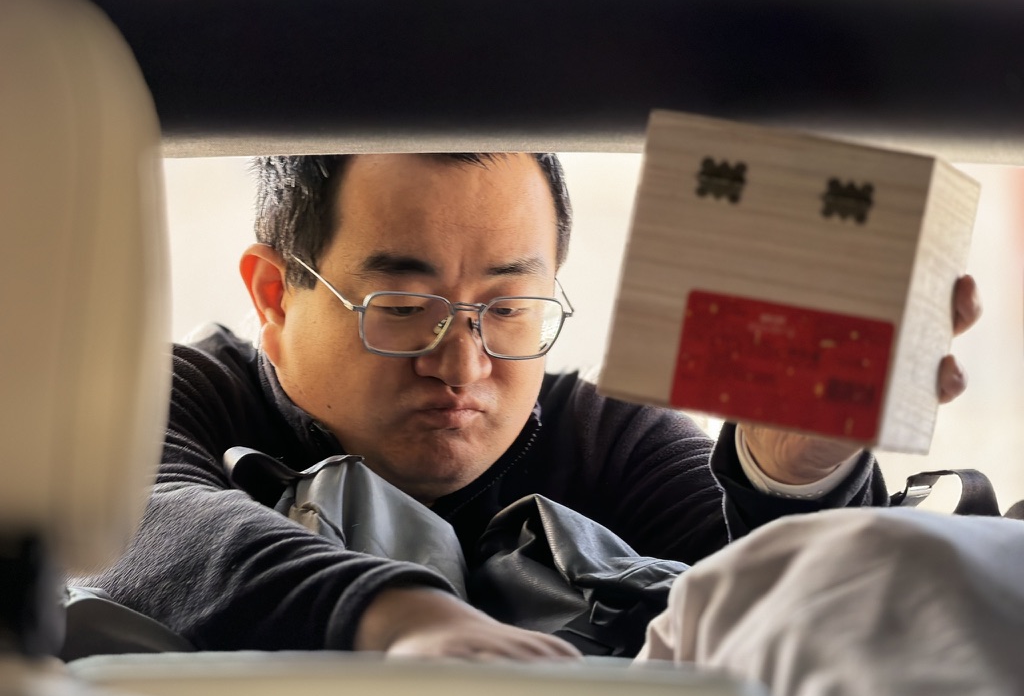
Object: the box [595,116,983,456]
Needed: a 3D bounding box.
[{"bbox_3d":[0.155,-0.034,1.624,0.156,0.155,0.134,11,1,19],"label":"box"}]

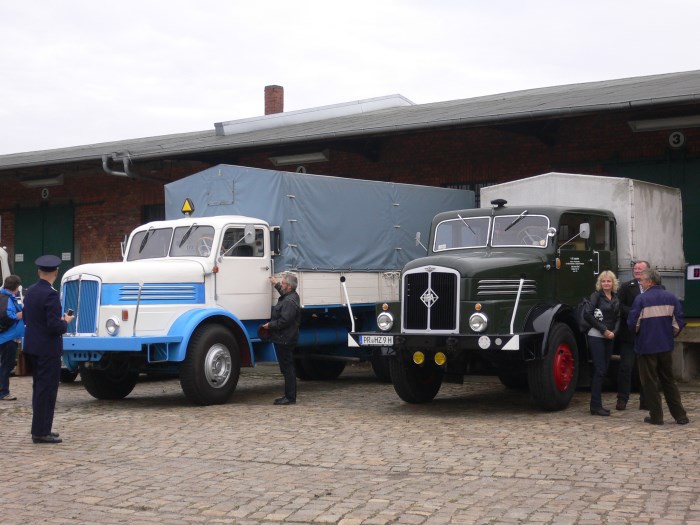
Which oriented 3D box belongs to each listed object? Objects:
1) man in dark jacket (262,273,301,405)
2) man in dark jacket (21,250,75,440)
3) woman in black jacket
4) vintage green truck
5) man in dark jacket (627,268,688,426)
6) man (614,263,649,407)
[{"bbox_3d":[-0.909,1.020,16.617,0.500,1.756,0.480,-1,-1,9],"label":"man in dark jacket"},{"bbox_3d":[-3.111,0.881,12.768,0.440,1.908,0.470,0,-1,-41],"label":"man in dark jacket"},{"bbox_3d":[3.029,0.963,14.767,0.460,1.710,0.350,0,-1,-34],"label":"woman in black jacket"},{"bbox_3d":[2.560,0.284,17.241,2.450,3.180,5.750,-1,-1,34],"label":"vintage green truck"},{"bbox_3d":[3.439,0.940,13.817,0.560,1.746,0.380,0,-1,-23],"label":"man in dark jacket"},{"bbox_3d":[3.528,0.900,15.218,0.520,1.836,0.350,-1,-1,-12],"label":"man"}]

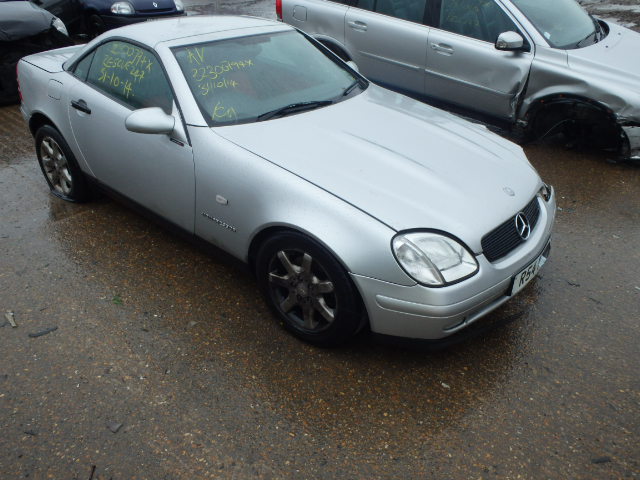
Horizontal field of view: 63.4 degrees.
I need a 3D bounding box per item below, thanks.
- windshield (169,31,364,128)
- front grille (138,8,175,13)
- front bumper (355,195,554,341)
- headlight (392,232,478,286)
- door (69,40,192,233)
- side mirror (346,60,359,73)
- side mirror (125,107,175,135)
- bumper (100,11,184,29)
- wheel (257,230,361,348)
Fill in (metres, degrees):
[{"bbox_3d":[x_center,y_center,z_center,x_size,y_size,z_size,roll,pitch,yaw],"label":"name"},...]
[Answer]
[{"bbox_3d":[-0.244,-0.999,3.095,0.700,0.140,1.360,47,46,15],"label":"windshield"},{"bbox_3d":[-3.032,-4.239,9.569,0.740,0.080,0.090,-25,39,-38],"label":"front grille"},{"bbox_3d":[0.831,0.063,2.631,0.520,0.420,1.680,24,36,34],"label":"front bumper"},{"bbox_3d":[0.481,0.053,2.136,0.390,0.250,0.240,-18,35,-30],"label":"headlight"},{"bbox_3d":[-1.036,-0.626,2.988,1.220,0.880,0.290,24,36,34],"label":"door"},{"bbox_3d":[0.240,-1.257,3.785,0.160,0.130,0.240,24,36,34],"label":"side mirror"},{"bbox_3d":[-0.827,-0.580,2.519,0.160,0.130,0.240,24,36,34],"label":"side mirror"},{"bbox_3d":[-3.121,-4.082,9.756,1.620,0.420,0.500,-25,39,-38],"label":"bumper"},{"bbox_3d":[-0.056,0.213,2.458,0.630,0.620,0.205,24,36,34],"label":"wheel"}]

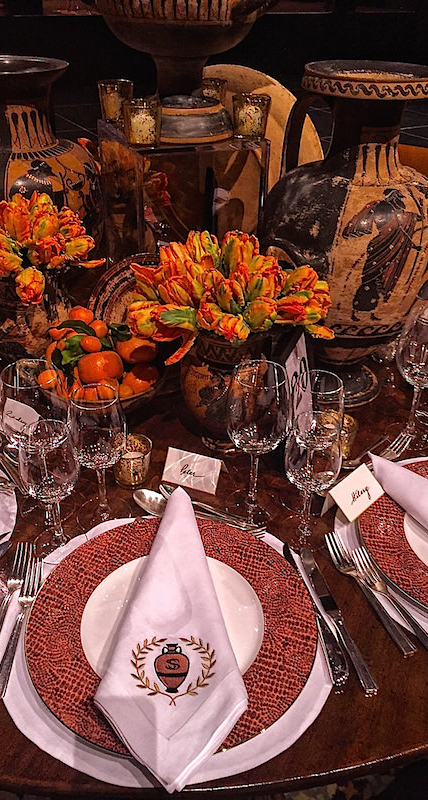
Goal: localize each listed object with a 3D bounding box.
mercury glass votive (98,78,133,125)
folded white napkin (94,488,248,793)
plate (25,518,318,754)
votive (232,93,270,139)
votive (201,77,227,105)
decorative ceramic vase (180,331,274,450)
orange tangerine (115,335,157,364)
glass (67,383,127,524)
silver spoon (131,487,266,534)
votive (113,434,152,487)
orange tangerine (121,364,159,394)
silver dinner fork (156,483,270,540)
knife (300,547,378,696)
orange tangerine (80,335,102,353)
[{"bbox_3d":[-0.202,-0.607,1.353,0.073,0.082,0.073,-3,34,-7],"label":"mercury glass votive"},{"bbox_3d":[-0.043,0.240,0.774,0.165,0.060,0.385,1,34,0],"label":"folded white napkin"},{"bbox_3d":[-0.047,0.263,0.790,0.335,0.024,0.335,1,34,-1],"label":"plate"},{"bbox_3d":[0.060,-0.463,1.102,0.060,0.063,0.060,3,34,2],"label":"votive"},{"bbox_3d":[-0.002,-0.577,1.266,0.061,0.063,0.061,2,34,0],"label":"votive"},{"bbox_3d":[0.031,-0.024,1.057,0.158,0.214,0.158,3,34,2],"label":"decorative ceramic vase"},{"bbox_3d":[-0.134,-0.089,1.157,0.068,0.058,0.068,2,34,0],"label":"orange tangerine"},{"bbox_3d":[-0.153,0.080,0.898,0.079,0.201,0.079,2,34,0],"label":"glass"},{"bbox_3d":[-0.024,0.158,0.949,0.200,0.022,0.042,13,35,17],"label":"silver spoon"},{"bbox_3d":[-0.124,0.094,1.005,0.059,0.063,0.059,-3,34,-7],"label":"votive"},{"bbox_3d":[-0.122,-0.034,1.111,0.063,0.056,0.063,2,34,0],"label":"orange tangerine"},{"bbox_3d":[-0.005,0.155,0.956,0.178,0.022,0.023,22,38,26],"label":"silver dinner fork"},{"bbox_3d":[0.145,0.260,0.816,0.021,0.011,0.216,-7,35,-12],"label":"knife"},{"bbox_3d":[-0.199,-0.092,1.088,0.035,0.029,0.032,2,34,0],"label":"orange tangerine"}]

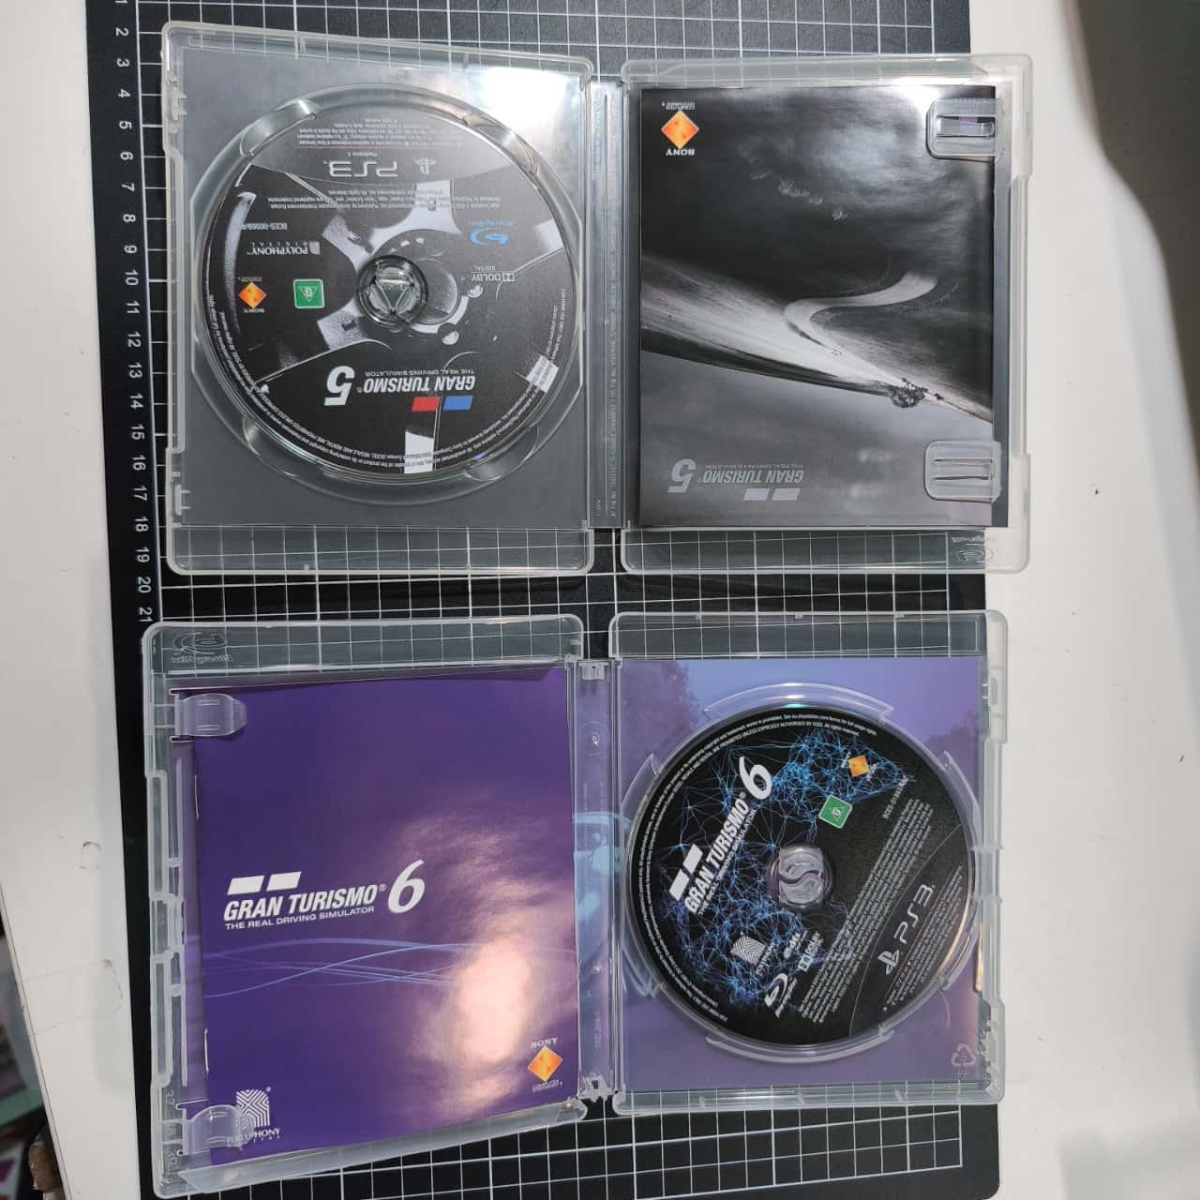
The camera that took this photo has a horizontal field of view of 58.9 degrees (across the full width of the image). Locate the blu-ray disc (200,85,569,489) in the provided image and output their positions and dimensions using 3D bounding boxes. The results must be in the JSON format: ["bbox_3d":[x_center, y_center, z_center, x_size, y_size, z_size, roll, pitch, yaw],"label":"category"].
[{"bbox_3d":[-0.067,-0.100,0.345,0.120,0.002,0.120,0,91,-10],"label":"blu-ray disc"}]

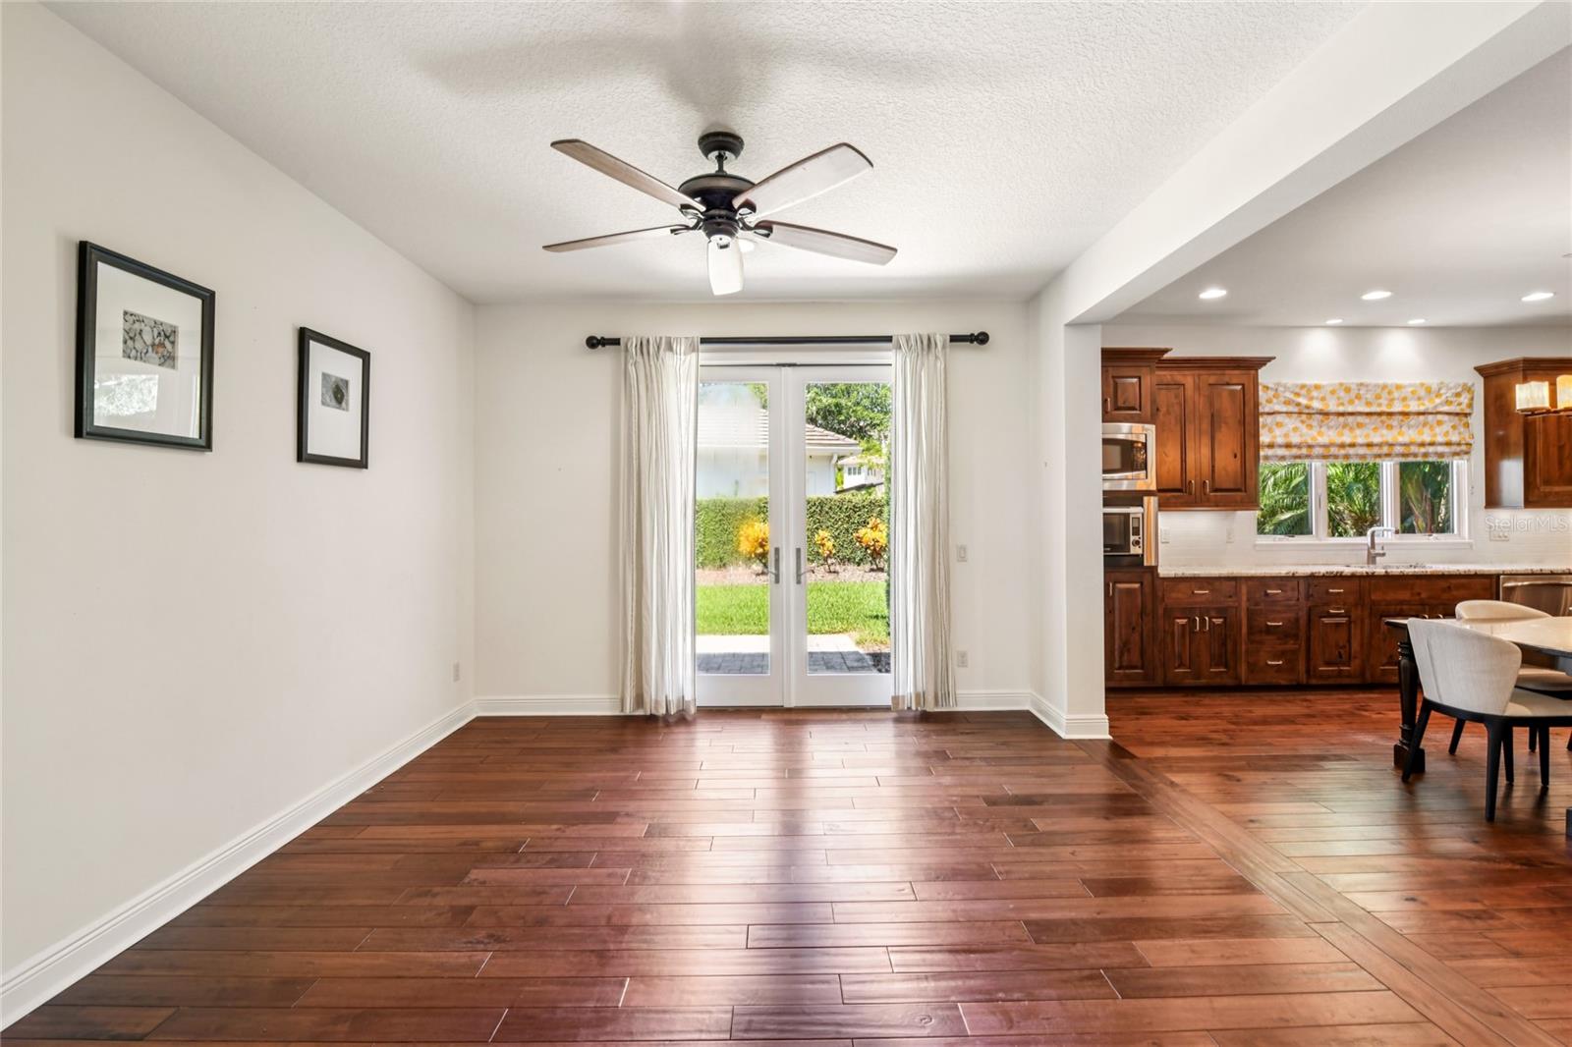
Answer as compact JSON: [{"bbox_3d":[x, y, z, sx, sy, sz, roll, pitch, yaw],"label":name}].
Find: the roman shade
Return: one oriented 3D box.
[{"bbox_3d":[4.680,-0.819,5.650,1.770,0.650,0.070,0,0,-1],"label":"roman shade"}]

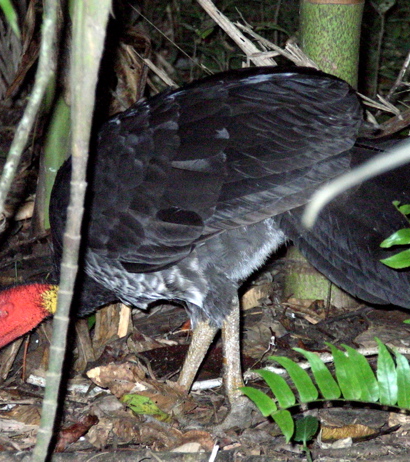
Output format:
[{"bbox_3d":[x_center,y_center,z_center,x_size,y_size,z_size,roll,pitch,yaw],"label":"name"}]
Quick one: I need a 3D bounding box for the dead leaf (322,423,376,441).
[{"bbox_3d":[0.145,0.201,4.210,0.054,0.011,0.028,0,15,0],"label":"dead leaf"}]

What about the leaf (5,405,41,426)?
[{"bbox_3d":[-0.185,0.188,4.270,0.039,0.012,0.040,0,15,0],"label":"leaf"}]

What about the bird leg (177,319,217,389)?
[{"bbox_3d":[-0.008,0.128,4.340,0.026,0.075,0.025,15,15,-10],"label":"bird leg"}]

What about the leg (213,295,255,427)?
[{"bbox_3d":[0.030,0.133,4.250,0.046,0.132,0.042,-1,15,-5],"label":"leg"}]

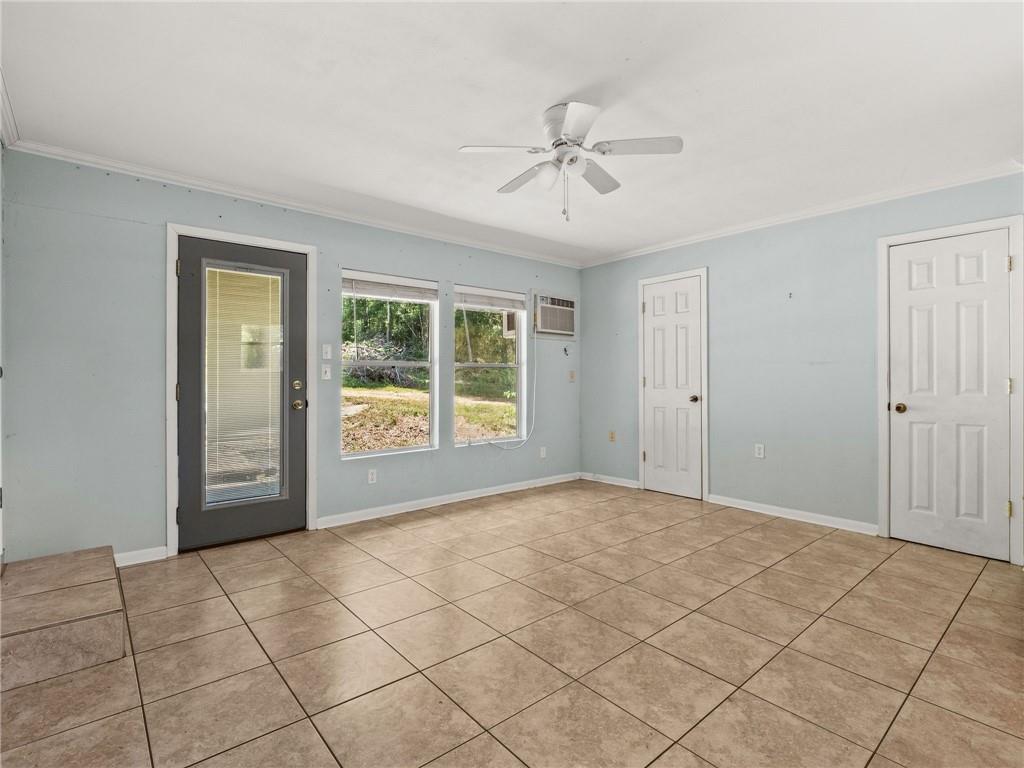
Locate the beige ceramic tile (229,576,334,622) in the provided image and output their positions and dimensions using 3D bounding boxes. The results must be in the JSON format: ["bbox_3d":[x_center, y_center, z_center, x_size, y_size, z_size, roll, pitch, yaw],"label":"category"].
[{"bbox_3d":[-1.169,1.090,2.403,0.405,0.012,0.405,0,0,-40],"label":"beige ceramic tile"}]

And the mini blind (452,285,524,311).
[{"bbox_3d":[-0.197,-0.802,4.463,0.815,0.170,0.060,-1,1,-38],"label":"mini blind"}]

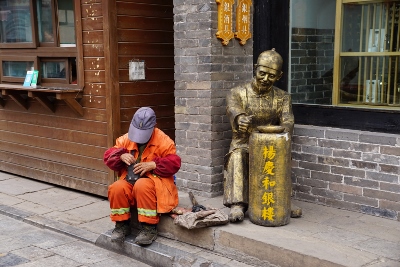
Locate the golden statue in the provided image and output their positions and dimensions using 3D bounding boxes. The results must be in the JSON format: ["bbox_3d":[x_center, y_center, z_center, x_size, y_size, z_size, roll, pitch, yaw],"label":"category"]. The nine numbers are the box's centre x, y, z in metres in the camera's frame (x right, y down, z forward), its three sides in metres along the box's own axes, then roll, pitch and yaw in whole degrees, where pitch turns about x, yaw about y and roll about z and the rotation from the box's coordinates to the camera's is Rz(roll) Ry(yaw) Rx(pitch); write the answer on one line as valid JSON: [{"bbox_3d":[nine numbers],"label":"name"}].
[{"bbox_3d":[0.463,-0.024,4.390,0.570,1.235,0.680,0,8,3],"label":"golden statue"}]

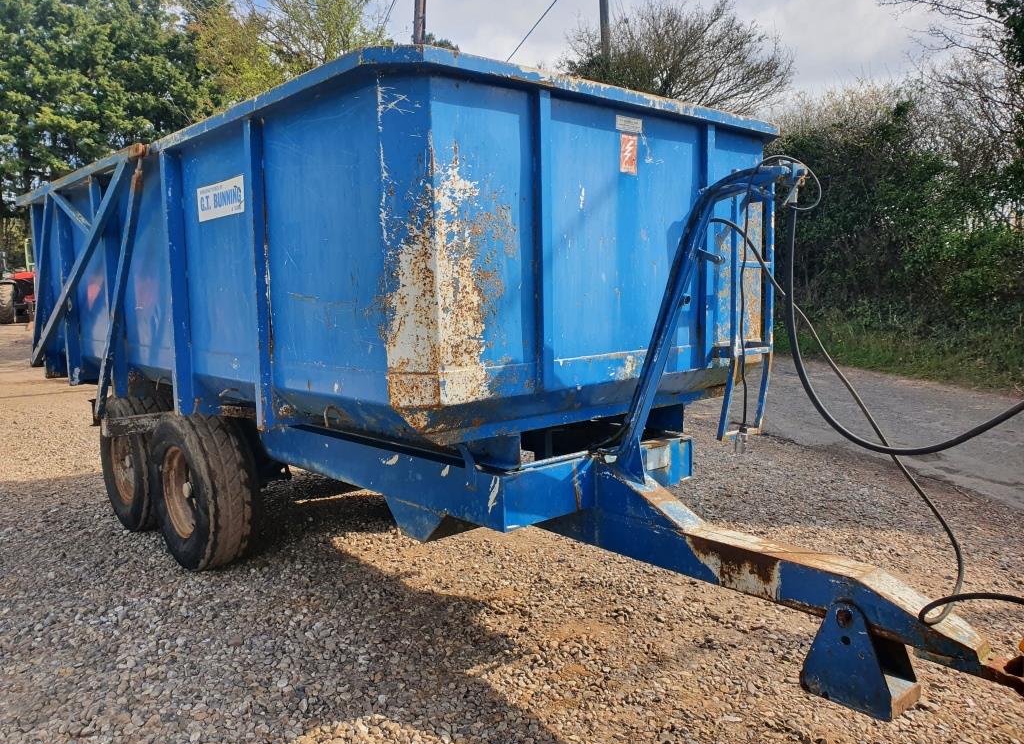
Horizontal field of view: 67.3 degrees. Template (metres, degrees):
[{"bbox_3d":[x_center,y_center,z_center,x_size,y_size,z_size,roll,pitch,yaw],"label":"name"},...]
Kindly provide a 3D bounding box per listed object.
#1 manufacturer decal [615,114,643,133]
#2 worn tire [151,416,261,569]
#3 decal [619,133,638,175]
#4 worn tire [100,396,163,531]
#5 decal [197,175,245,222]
[{"bbox_3d":[0.471,-0.989,3.071,0.164,0.053,0.004,-6,8,-42],"label":"manufacturer decal"},{"bbox_3d":[-1.857,0.706,4.575,0.319,0.906,0.906,-6,8,-42],"label":"worn tire"},{"bbox_3d":[0.474,-0.871,3.083,0.101,0.150,0.004,-6,8,-42],"label":"decal"},{"bbox_3d":[-2.579,0.640,5.361,0.319,0.906,0.906,-6,8,-42],"label":"worn tire"},{"bbox_3d":[-1.288,-0.757,3.394,0.005,0.153,0.502,-6,8,-42],"label":"decal"}]

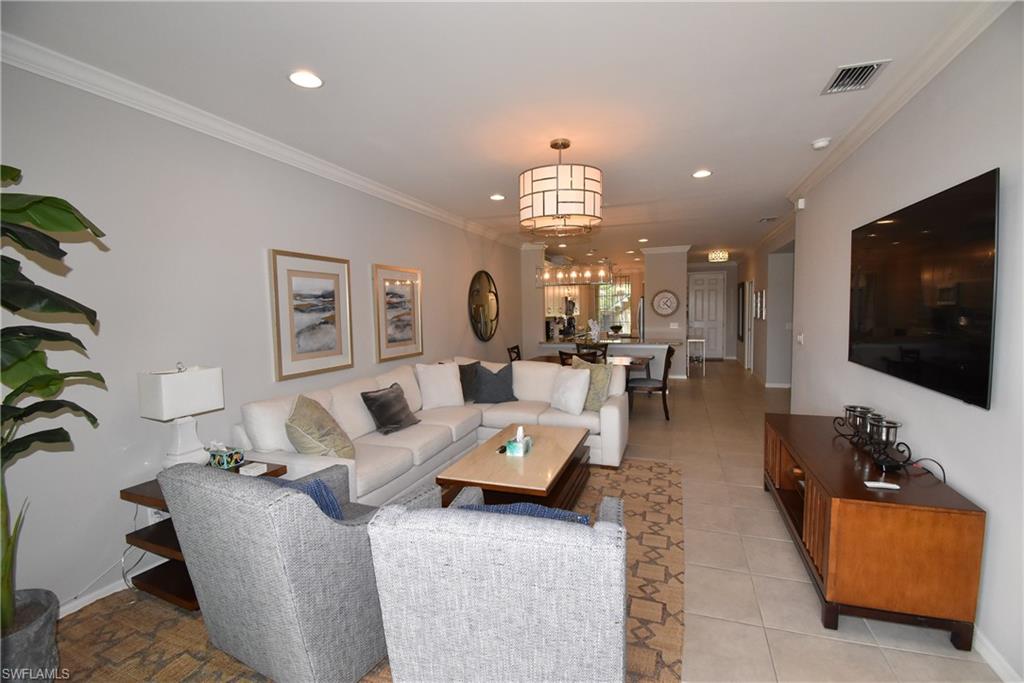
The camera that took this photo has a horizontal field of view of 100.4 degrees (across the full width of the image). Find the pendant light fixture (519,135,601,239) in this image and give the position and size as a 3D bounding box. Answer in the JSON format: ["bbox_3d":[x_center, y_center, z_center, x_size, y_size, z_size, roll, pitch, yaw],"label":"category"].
[{"bbox_3d":[0.381,-1.200,3.364,0.650,0.704,0.650,-1,4,0],"label":"pendant light fixture"}]

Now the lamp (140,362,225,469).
[{"bbox_3d":[-1.929,0.490,2.528,0.210,0.722,0.330,1,5,22],"label":"lamp"}]

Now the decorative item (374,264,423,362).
[{"bbox_3d":[-1.251,-0.319,4.779,0.040,1.017,0.815,0,4,22],"label":"decorative item"}]

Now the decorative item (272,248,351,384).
[{"bbox_3d":[-1.687,-0.226,3.684,0.040,1.017,0.815,0,4,22],"label":"decorative item"}]

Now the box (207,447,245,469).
[{"bbox_3d":[-1.911,0.763,2.858,0.130,0.125,0.125,1,5,22],"label":"box"}]

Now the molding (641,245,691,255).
[{"bbox_3d":[3.306,-1.973,9.187,1.027,0.144,0.160,1,5,22],"label":"molding"}]

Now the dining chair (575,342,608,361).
[{"bbox_3d":[1.236,0.542,6.668,0.490,0.960,0.580,0,4,22],"label":"dining chair"}]

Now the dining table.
[{"bbox_3d":[1.153,0.664,6.406,1.782,0.765,1.027,0,4,22],"label":"dining table"}]

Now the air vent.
[{"bbox_3d":[1.953,-1.504,2.437,0.250,0.030,0.350,1,5,22],"label":"air vent"}]

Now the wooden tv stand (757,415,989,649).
[{"bbox_3d":[2.116,1.017,2.749,0.574,0.680,1.669,1,5,22],"label":"wooden tv stand"}]

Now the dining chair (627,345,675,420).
[{"bbox_3d":[1.977,0.562,6.038,0.600,0.980,0.490,0,4,22],"label":"dining chair"}]

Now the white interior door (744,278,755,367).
[{"bbox_3d":[5.480,-0.342,9.851,0.101,2.084,0.856,0,4,22],"label":"white interior door"}]

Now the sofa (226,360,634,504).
[{"bbox_3d":[-0.324,0.805,4.026,2.424,0.976,3.008,1,5,22],"label":"sofa"}]

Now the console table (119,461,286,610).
[{"bbox_3d":[-1.859,1.133,2.656,0.582,0.582,0.618,1,5,22],"label":"console table"}]

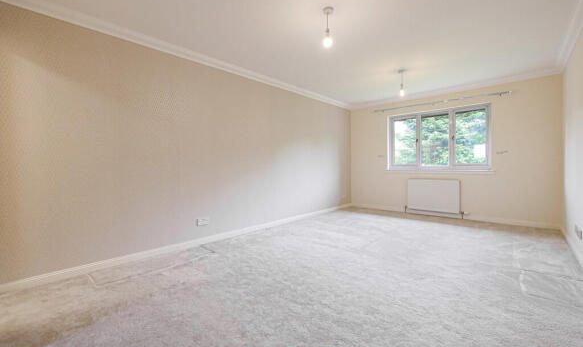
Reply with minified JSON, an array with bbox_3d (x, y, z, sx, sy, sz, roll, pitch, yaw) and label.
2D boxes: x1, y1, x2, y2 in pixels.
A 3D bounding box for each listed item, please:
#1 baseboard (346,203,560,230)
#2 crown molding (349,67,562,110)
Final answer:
[{"bbox_3d":[2.733,0.792,4.649,3.459,0.090,0.020,0,2,44],"label":"baseboard"},{"bbox_3d":[2.682,-1.540,4.576,3.459,0.088,0.085,0,2,44],"label":"crown molding"}]

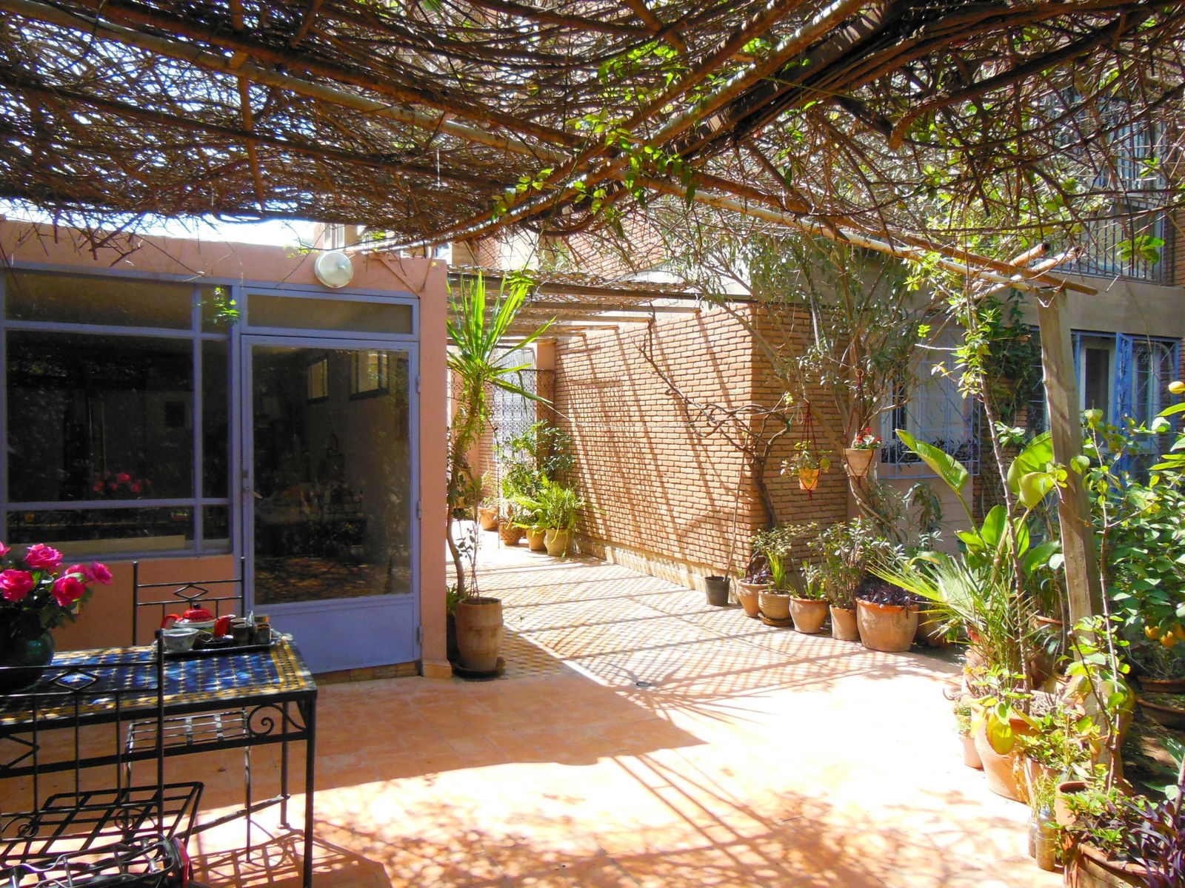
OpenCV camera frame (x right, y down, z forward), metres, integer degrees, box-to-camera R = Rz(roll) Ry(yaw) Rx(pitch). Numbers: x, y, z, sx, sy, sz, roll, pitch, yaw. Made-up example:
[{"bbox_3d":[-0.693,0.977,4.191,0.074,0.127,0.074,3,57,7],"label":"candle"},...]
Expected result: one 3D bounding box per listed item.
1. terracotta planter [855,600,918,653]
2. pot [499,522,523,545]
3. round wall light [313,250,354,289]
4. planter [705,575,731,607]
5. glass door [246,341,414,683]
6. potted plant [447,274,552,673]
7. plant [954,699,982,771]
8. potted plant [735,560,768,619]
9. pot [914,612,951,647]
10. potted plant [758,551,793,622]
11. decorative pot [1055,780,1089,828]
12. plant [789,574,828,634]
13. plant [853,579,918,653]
[{"bbox_3d":[2.148,1.313,6.228,0.433,0.329,0.433,1,1,19],"label":"terracotta planter"},{"bbox_3d":[-1.101,1.215,11.703,0.345,0.300,0.345,0,1,-5],"label":"pot"},{"bbox_3d":[-1.566,-1.063,5.181,0.228,0.228,0.100,0,1,-26],"label":"round wall light"},{"bbox_3d":[1.127,1.332,7.709,0.227,0.248,0.227,0,1,8],"label":"planter"},{"bbox_3d":[-1.590,0.377,5.268,1.045,2.039,0.050,0,1,-26],"label":"glass door"},{"bbox_3d":[-0.689,0.193,5.557,0.874,2.583,0.831,0,1,-7],"label":"potted plant"},{"bbox_3d":[1.808,1.364,4.038,0.192,0.314,0.192,1,1,24],"label":"plant"},{"bbox_3d":[1.373,1.218,7.227,0.323,0.474,0.323,0,1,11],"label":"potted plant"},{"bbox_3d":[2.527,1.350,6.300,0.266,0.253,0.266,1,1,22],"label":"pot"},{"bbox_3d":[1.505,1.175,7.016,0.290,0.568,0.290,0,1,12],"label":"potted plant"},{"bbox_3d":[1.845,1.440,3.274,0.152,0.220,0.152,1,1,30],"label":"decorative pot"},{"bbox_3d":[1.703,1.240,6.721,0.303,0.452,0.303,0,1,14],"label":"plant"},{"bbox_3d":[2.144,1.232,6.226,0.453,0.491,0.453,1,1,19],"label":"plant"}]

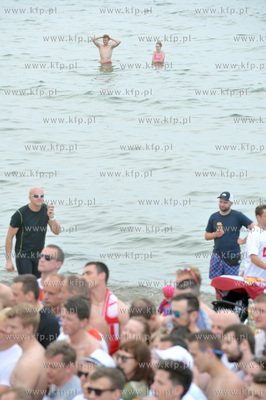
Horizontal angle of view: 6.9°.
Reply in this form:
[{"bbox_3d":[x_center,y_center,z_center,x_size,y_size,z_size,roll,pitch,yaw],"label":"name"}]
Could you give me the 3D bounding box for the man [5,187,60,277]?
[{"bbox_3d":[-1.261,0.736,28.146,0.660,1.810,0.420,-5,11,-28],"label":"man"}]

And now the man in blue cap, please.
[{"bbox_3d":[1.232,0.790,28.347,0.620,1.820,0.400,3,10,20],"label":"man in blue cap"}]

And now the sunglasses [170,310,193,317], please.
[{"bbox_3d":[0.358,0.811,15.900,0.150,0.045,0.145,-5,11,-30],"label":"sunglasses"}]

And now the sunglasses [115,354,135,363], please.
[{"bbox_3d":[-0.038,1.103,15.500,0.145,0.050,0.145,-8,12,-39],"label":"sunglasses"}]

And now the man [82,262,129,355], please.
[{"bbox_3d":[-0.221,1.399,17.947,0.360,1.820,0.540,-9,13,-44],"label":"man"}]

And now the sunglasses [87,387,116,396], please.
[{"bbox_3d":[-0.157,1.083,12.487,0.140,0.048,0.142,-1,4,-37],"label":"sunglasses"}]

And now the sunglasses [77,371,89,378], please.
[{"bbox_3d":[-0.221,1.030,12.932,0.140,0.048,0.142,-1,4,-34],"label":"sunglasses"}]

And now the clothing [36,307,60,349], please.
[{"bbox_3d":[-0.742,1.085,16.900,0.320,0.700,0.520,-8,12,-39],"label":"clothing"}]

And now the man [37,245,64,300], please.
[{"bbox_3d":[-0.663,1.254,18.445,0.340,1.790,0.520,-8,12,-39],"label":"man"}]

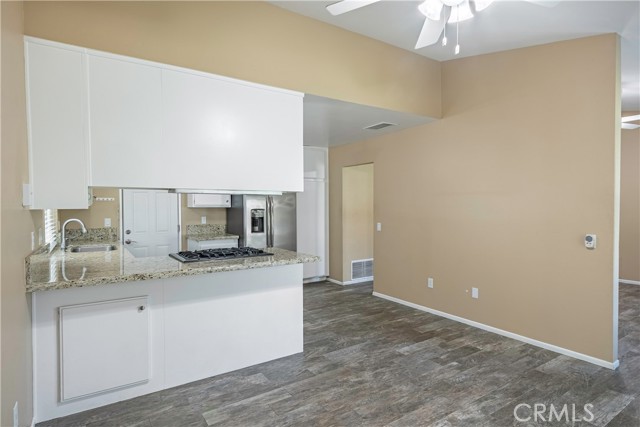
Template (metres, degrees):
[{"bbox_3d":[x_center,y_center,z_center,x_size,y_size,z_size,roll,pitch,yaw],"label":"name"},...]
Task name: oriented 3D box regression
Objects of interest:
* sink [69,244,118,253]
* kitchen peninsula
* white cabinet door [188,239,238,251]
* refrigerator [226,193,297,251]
[{"bbox_3d":[-2.677,0.516,4.010,0.443,0.201,0.725,-1,1,-33],"label":"sink"},{"bbox_3d":[-1.176,0.878,3.124,2.165,0.903,0.977,-1,1,-33],"label":"kitchen peninsula"},{"bbox_3d":[-1.705,0.854,5.471,0.614,0.866,0.614,-1,1,-33],"label":"white cabinet door"},{"bbox_3d":[-0.987,0.393,5.774,0.921,1.772,0.816,-1,1,-33],"label":"refrigerator"}]

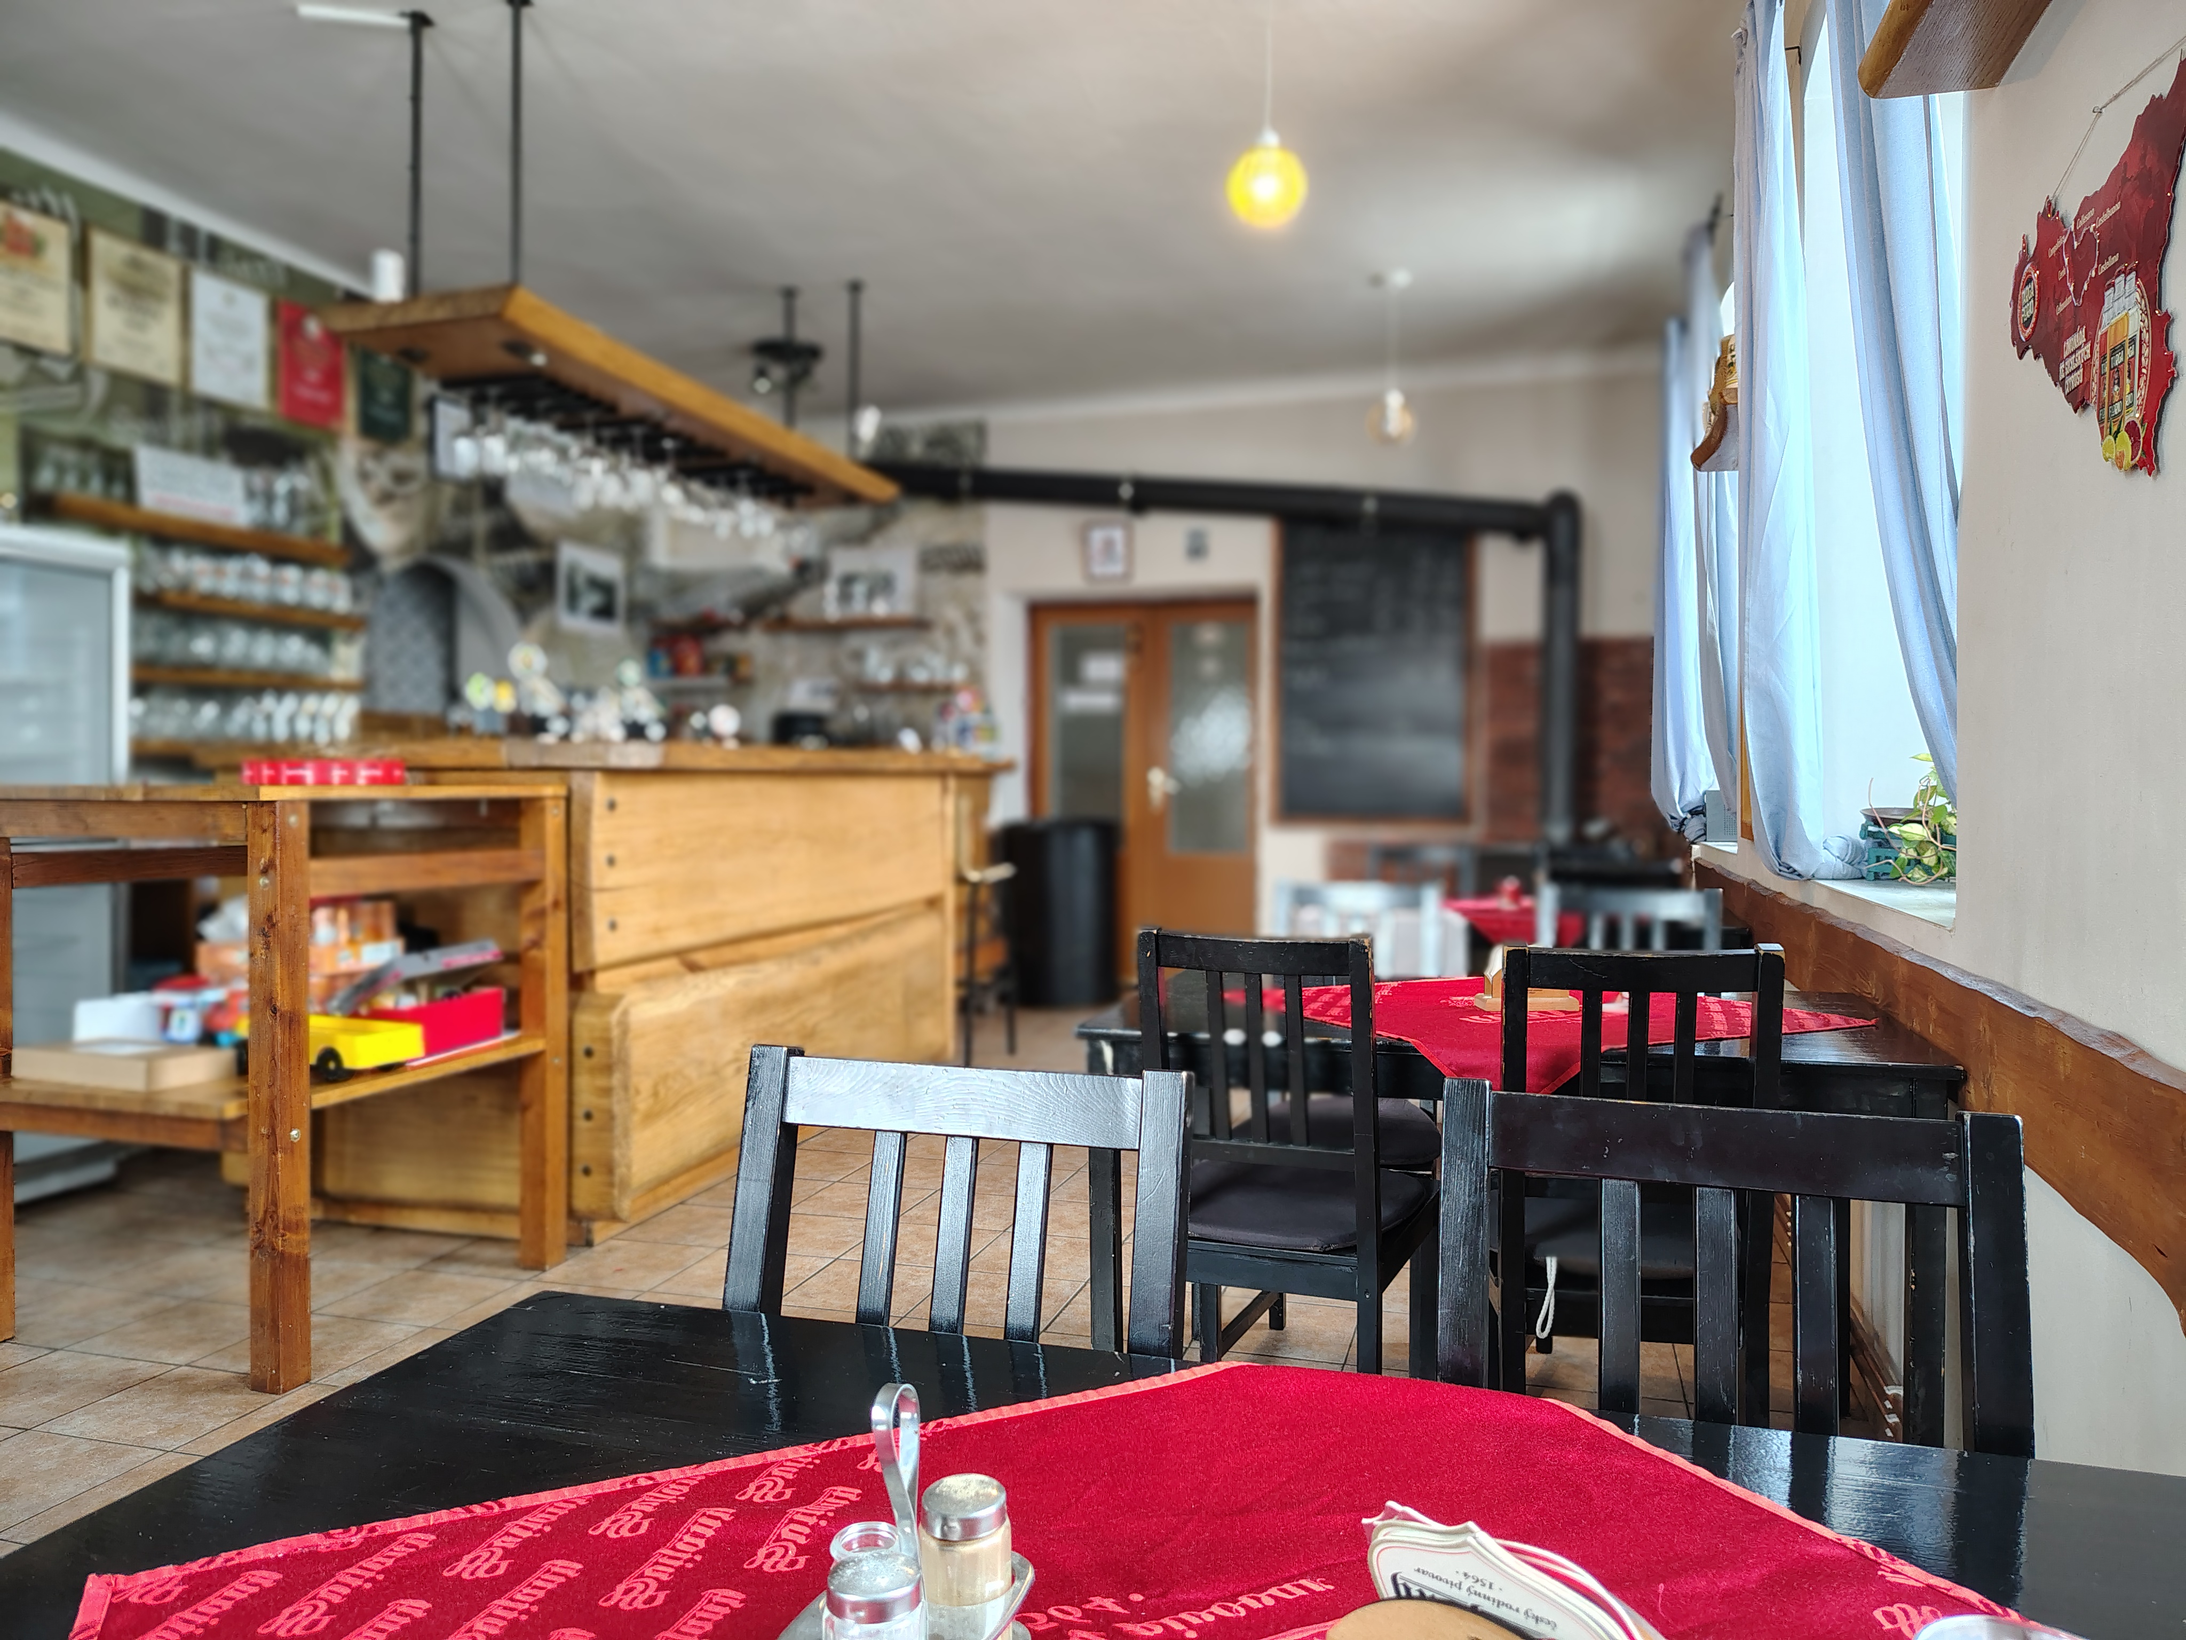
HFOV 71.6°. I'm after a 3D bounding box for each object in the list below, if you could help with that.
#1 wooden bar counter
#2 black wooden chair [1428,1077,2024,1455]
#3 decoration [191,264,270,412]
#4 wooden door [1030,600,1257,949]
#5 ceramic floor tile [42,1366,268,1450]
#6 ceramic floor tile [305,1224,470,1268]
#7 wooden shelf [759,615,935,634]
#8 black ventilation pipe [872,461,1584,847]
[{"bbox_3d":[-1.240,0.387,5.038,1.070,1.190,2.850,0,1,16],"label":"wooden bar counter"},{"bbox_3d":[0.363,0.628,0.827,0.410,0.890,0.490,0,1,19],"label":"black wooden chair"},{"bbox_3d":[-3.006,-1.670,5.290,0.020,0.420,0.320,0,1,17],"label":"decoration"},{"bbox_3d":[0.277,-0.138,8.232,1.264,2.069,0.080,0,1,16],"label":"wooden door"},{"bbox_3d":[-1.668,1.072,2.759,0.306,0.010,0.306,0,2,17],"label":"ceramic floor tile"},{"bbox_3d":[-1.676,1.037,3.704,0.305,0.010,0.305,0,2,17],"label":"ceramic floor tile"},{"bbox_3d":[-1.306,-1.028,7.963,0.960,0.040,0.200,0,1,16],"label":"wooden shelf"},{"bbox_3d":[0.501,-0.844,7.184,3.480,1.920,0.180,0,1,16],"label":"black ventilation pipe"}]

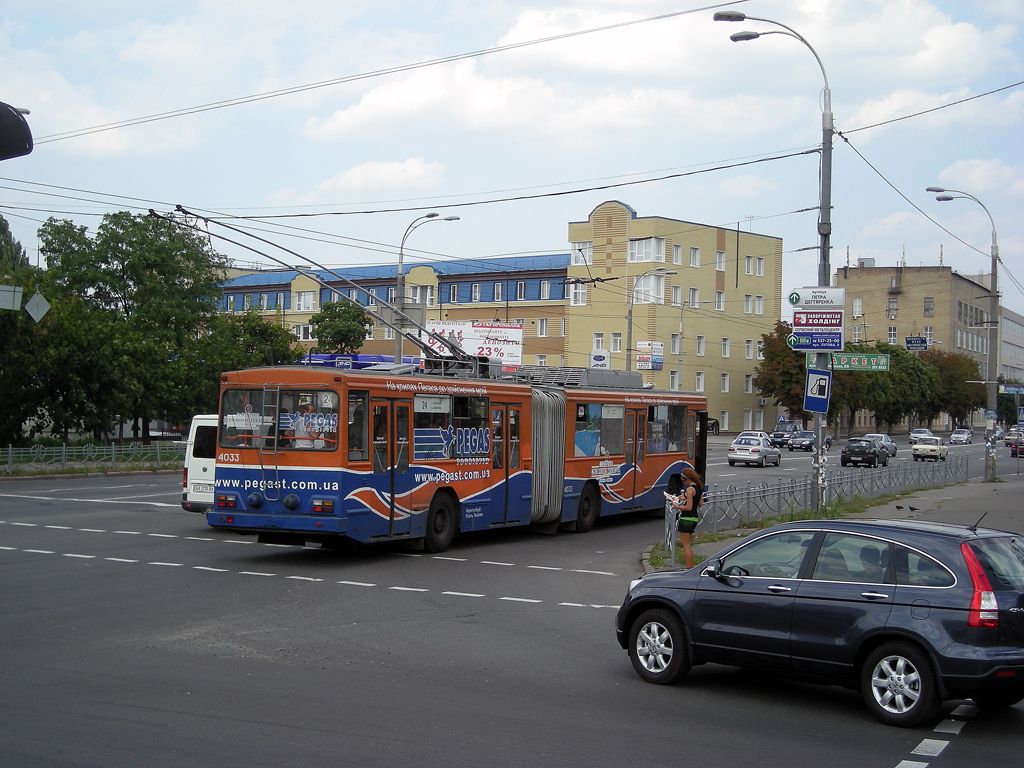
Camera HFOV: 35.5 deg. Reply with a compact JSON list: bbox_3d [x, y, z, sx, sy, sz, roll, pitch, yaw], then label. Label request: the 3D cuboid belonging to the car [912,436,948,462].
[{"bbox_3d":[25.282,3.957,96.500,1.580,1.460,4.120,1,-1,22],"label":"car"}]

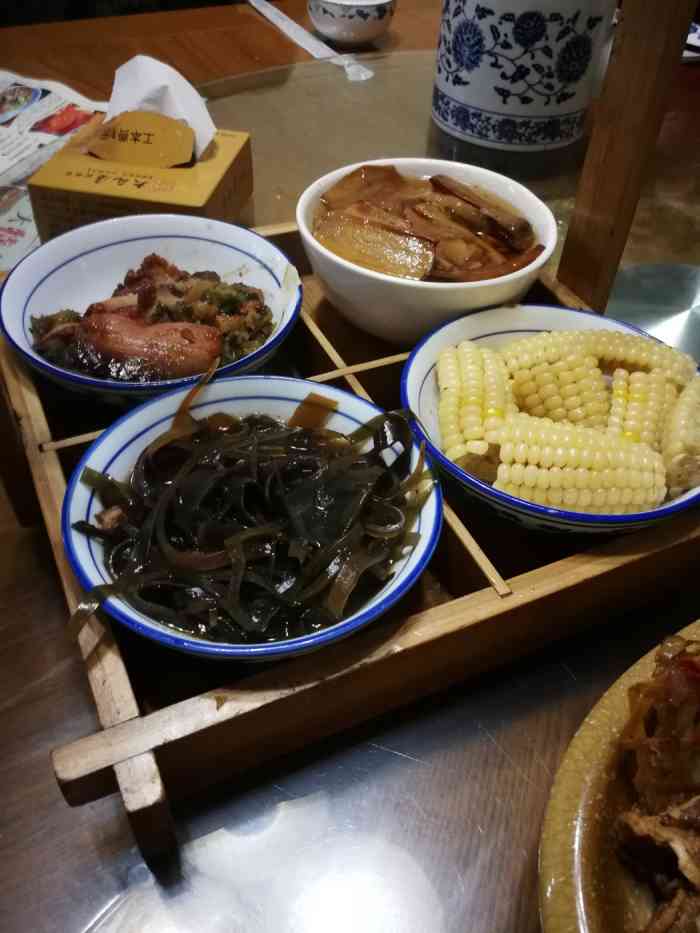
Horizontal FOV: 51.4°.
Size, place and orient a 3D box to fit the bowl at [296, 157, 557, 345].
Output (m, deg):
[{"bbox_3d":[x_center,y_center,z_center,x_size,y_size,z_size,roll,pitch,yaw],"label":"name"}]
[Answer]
[{"bbox_3d":[0.043,-0.121,0.444,0.148,0.068,0.148,2,46,-2],"label":"bowl"}]

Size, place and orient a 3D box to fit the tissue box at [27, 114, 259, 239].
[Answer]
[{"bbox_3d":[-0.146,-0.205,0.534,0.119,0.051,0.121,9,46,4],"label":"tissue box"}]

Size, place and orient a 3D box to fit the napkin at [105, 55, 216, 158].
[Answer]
[{"bbox_3d":[-0.136,-0.253,0.509,0.082,0.060,0.042,9,46,4],"label":"napkin"}]

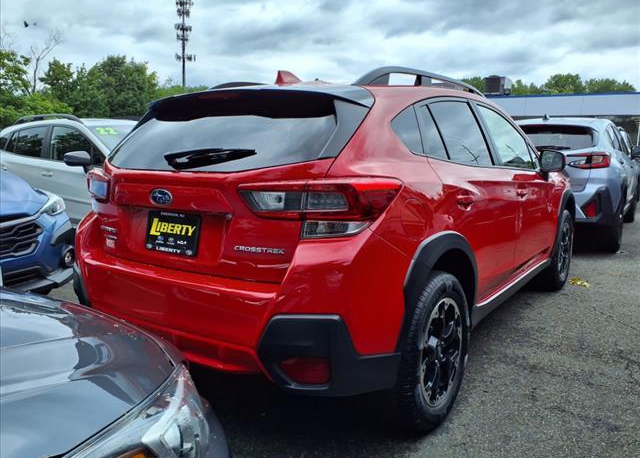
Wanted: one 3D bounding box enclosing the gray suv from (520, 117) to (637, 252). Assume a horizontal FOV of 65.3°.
[{"bbox_3d":[3.534,-0.796,7.287,1.810,1.600,4.480,7,11,35],"label":"gray suv"}]

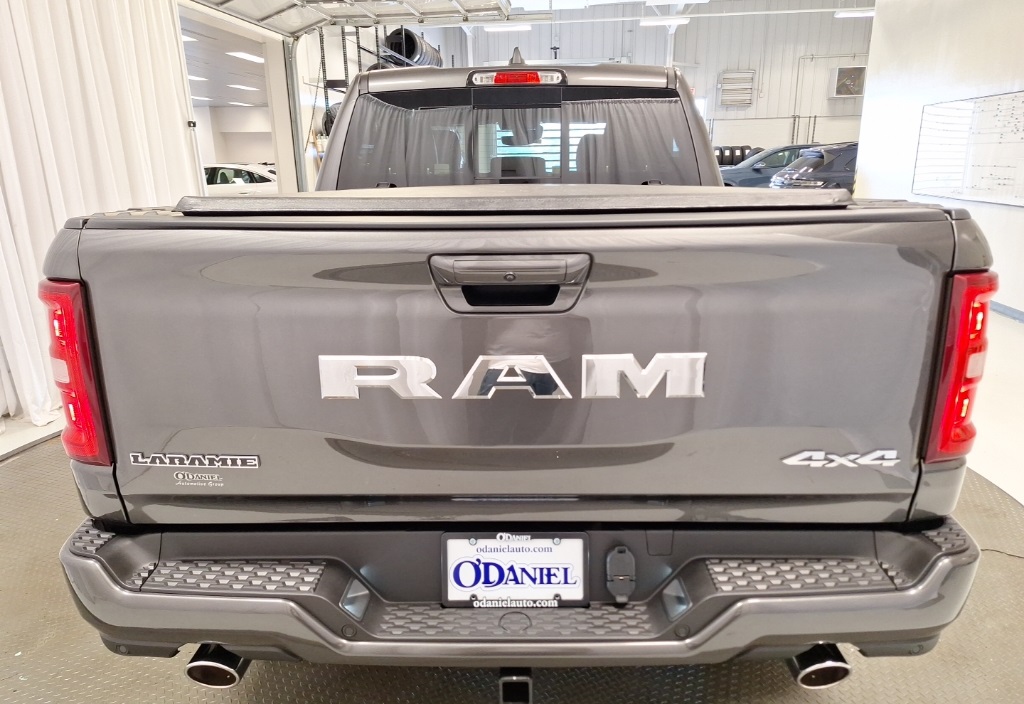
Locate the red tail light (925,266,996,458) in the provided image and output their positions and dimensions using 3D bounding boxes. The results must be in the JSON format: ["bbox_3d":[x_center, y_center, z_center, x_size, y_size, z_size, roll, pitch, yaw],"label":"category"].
[{"bbox_3d":[0.921,0.021,1.425,0.150,0.400,0.160,0,15,1],"label":"red tail light"}]

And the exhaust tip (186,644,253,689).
[{"bbox_3d":[-0.639,0.670,1.532,0.120,0.110,0.200,0,15,1],"label":"exhaust tip"}]

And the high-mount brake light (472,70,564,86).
[{"bbox_3d":[0.024,-1.225,3.042,0.430,0.069,0.060,0,15,1],"label":"high-mount brake light"}]

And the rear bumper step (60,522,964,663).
[{"bbox_3d":[0.010,0.511,1.483,1.954,0.285,0.330,0,15,1],"label":"rear bumper step"}]

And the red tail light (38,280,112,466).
[{"bbox_3d":[-0.909,0.030,1.446,0.150,0.400,0.160,0,15,1],"label":"red tail light"}]

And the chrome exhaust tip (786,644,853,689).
[{"bbox_3d":[0.662,0.666,1.518,0.120,0.110,0.200,0,15,1],"label":"chrome exhaust tip"}]

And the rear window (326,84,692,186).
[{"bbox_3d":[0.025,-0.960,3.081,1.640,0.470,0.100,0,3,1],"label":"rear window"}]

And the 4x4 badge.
[{"bbox_3d":[0.665,0.218,1.375,0.234,0.039,0.012,0,15,1],"label":"4x4 badge"}]

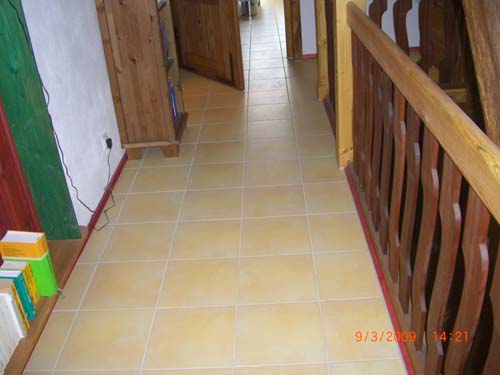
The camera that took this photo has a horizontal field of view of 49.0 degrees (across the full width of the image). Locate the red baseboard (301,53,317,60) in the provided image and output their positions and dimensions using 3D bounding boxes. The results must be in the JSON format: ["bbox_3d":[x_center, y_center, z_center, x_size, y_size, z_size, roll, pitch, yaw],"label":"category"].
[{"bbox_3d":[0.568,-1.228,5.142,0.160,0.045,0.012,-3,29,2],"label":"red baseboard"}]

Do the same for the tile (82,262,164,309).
[{"bbox_3d":[-0.548,0.433,2.437,0.329,0.010,0.329,-3,29,3],"label":"tile"}]

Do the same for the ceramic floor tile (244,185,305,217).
[{"bbox_3d":[0.121,0.074,2.867,0.315,0.010,0.315,-3,29,2],"label":"ceramic floor tile"}]

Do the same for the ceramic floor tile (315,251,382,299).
[{"bbox_3d":[0.414,0.384,2.392,0.249,0.010,0.329,-3,29,3],"label":"ceramic floor tile"}]

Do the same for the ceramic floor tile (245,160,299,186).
[{"bbox_3d":[0.126,-0.079,3.147,0.315,0.010,0.315,-3,29,2],"label":"ceramic floor tile"}]

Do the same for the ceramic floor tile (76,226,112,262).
[{"bbox_3d":[-0.731,0.271,2.623,0.093,0.010,0.315,-3,29,2],"label":"ceramic floor tile"}]

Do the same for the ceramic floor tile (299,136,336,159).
[{"bbox_3d":[0.432,-0.258,3.568,0.242,0.010,0.329,-3,29,3],"label":"ceramic floor tile"}]

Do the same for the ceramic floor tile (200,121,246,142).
[{"bbox_3d":[-0.192,-0.390,3.893,0.331,0.010,0.331,-3,29,3],"label":"ceramic floor tile"}]

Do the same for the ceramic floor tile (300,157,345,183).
[{"bbox_3d":[0.402,-0.091,3.051,0.240,0.010,0.306,-3,28,3],"label":"ceramic floor tile"}]

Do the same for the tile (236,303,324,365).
[{"bbox_3d":[0.114,0.559,2.112,0.329,0.010,0.329,-3,29,3],"label":"tile"}]

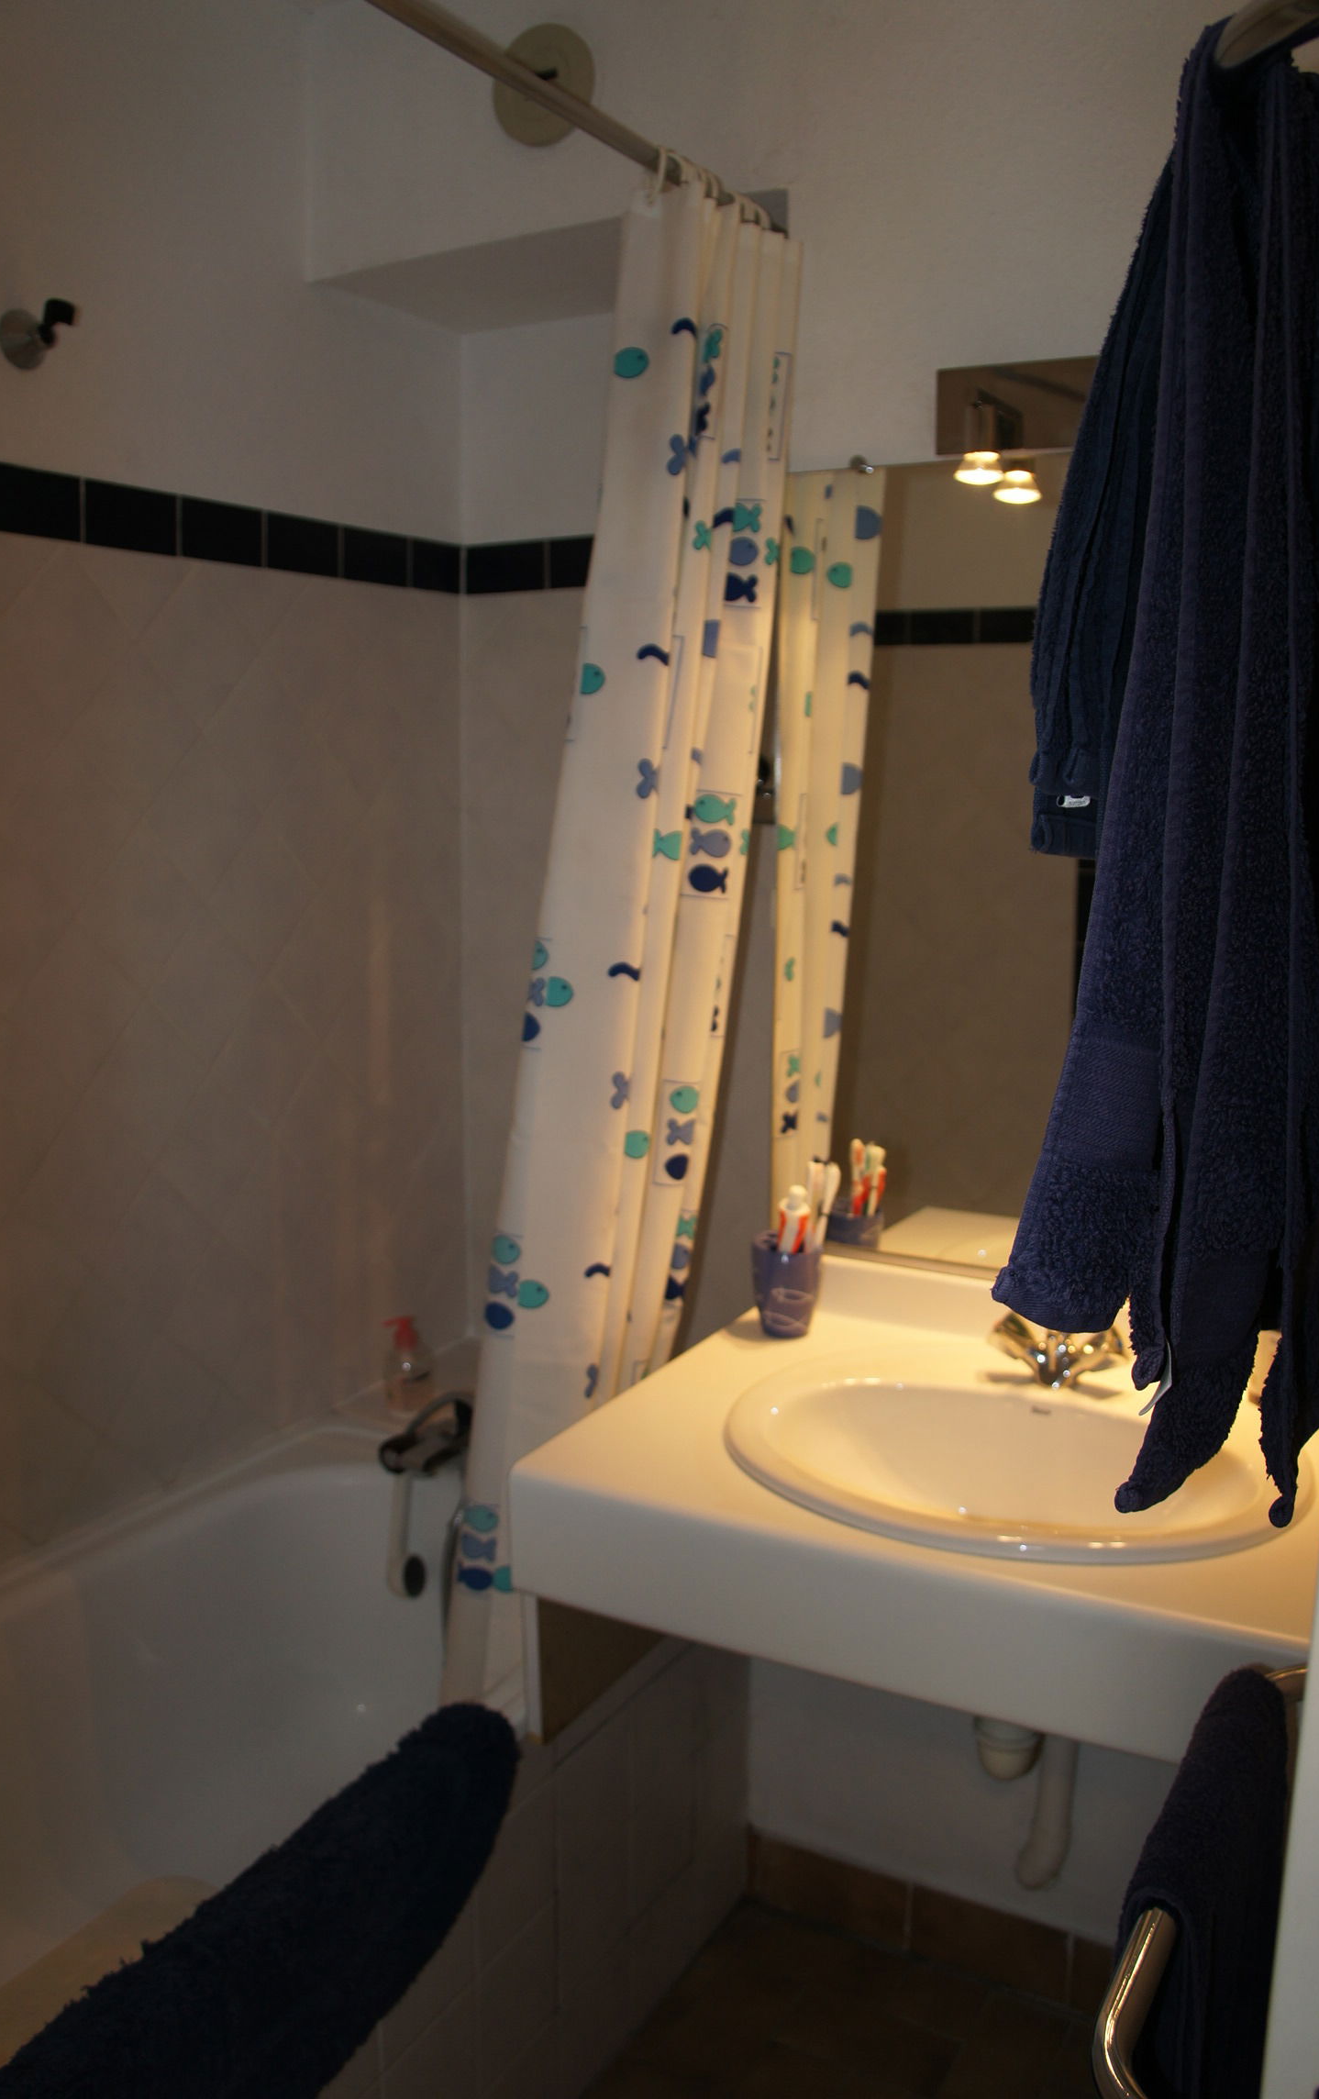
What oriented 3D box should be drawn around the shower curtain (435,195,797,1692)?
[{"bbox_3d":[-0.046,-0.046,1.745,0.180,1.770,0.560,6,12,30],"label":"shower curtain"}]

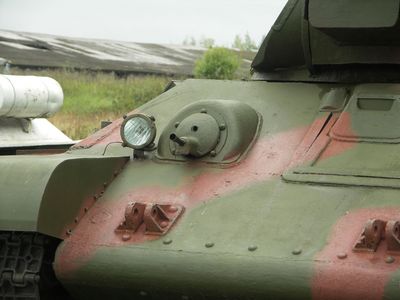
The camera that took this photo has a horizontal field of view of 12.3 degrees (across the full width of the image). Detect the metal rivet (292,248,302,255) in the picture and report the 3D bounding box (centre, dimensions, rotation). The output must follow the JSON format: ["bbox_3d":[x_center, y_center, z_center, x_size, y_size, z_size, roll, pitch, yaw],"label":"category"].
[{"bbox_3d":[0.392,0.411,7.483,0.038,0.014,0.038,3,35,31],"label":"metal rivet"}]

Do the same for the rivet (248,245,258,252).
[{"bbox_3d":[0.217,0.402,7.588,0.038,0.014,0.038,3,35,31],"label":"rivet"}]

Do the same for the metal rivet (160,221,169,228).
[{"bbox_3d":[-0.151,0.316,7.868,0.037,0.014,0.037,-13,30,7],"label":"metal rivet"}]

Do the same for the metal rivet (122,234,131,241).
[{"bbox_3d":[-0.310,0.373,7.904,0.038,0.014,0.038,3,35,31],"label":"metal rivet"}]

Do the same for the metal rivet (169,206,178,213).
[{"bbox_3d":[-0.114,0.254,7.955,0.037,0.014,0.037,3,35,31],"label":"metal rivet"}]

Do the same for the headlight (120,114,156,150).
[{"bbox_3d":[-0.273,-0.080,8.420,0.157,0.157,0.100,3,5,27],"label":"headlight"}]

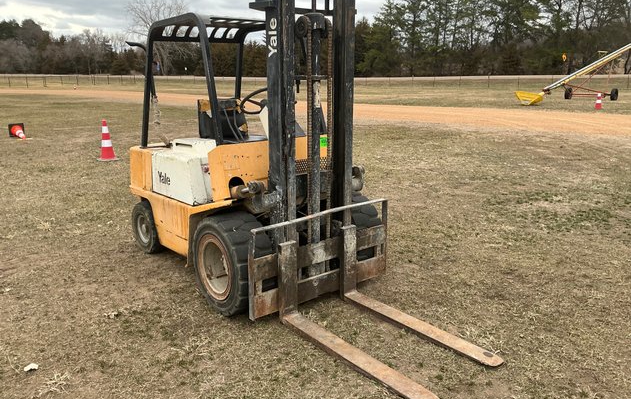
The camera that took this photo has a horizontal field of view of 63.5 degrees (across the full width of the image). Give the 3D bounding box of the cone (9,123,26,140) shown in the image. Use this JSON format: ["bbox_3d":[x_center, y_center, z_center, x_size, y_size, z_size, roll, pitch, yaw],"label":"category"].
[{"bbox_3d":[-6.776,-1.486,11.747,0.368,0.368,0.724,-11,28,-38],"label":"cone"}]

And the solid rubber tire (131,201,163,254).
[{"bbox_3d":[-1.469,0.247,4.654,0.476,0.476,0.170,12,19,40],"label":"solid rubber tire"}]

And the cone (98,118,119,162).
[{"bbox_3d":[-3.705,-1.054,9.045,0.368,0.724,0.368,-6,15,-22],"label":"cone"}]

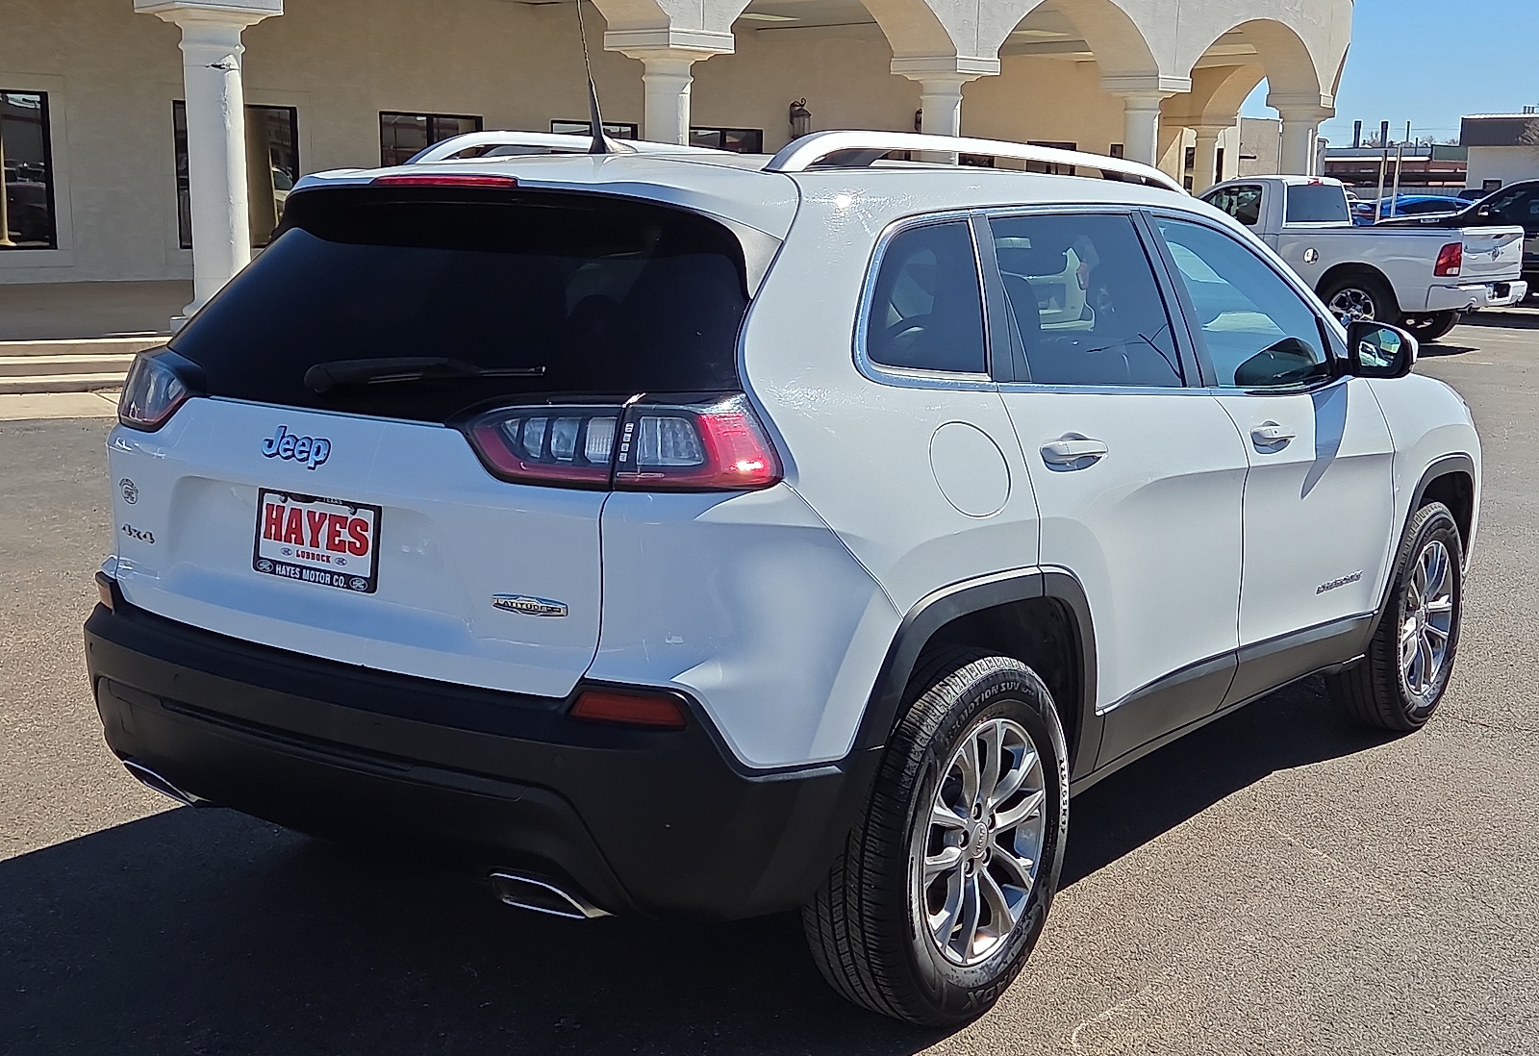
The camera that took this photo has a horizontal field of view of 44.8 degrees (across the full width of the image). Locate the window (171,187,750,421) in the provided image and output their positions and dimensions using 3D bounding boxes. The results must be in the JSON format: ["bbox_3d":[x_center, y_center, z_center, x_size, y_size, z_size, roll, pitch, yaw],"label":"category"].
[{"bbox_3d":[-0.661,-0.378,3.411,1.380,0.466,0.141,8,-24,36],"label":"window"}]

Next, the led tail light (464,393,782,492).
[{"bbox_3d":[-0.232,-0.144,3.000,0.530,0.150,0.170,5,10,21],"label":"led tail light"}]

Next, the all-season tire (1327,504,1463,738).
[{"bbox_3d":[1.932,0.259,5.778,0.230,0.720,0.720,7,11,35],"label":"all-season tire"}]

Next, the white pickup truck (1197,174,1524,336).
[{"bbox_3d":[6.246,-3.259,22.523,2.030,1.910,5.330,-9,13,-44],"label":"white pickup truck"}]

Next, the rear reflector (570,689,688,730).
[{"bbox_3d":[-0.226,0.283,2.953,0.205,0.055,0.035,4,-2,16],"label":"rear reflector"}]

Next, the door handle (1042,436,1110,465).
[{"bbox_3d":[0.590,-0.149,3.618,0.050,0.048,0.235,8,12,36],"label":"door handle"}]

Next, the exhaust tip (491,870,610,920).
[{"bbox_3d":[-0.359,0.604,3.149,0.210,0.066,0.120,7,11,35],"label":"exhaust tip"}]

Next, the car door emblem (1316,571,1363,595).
[{"bbox_3d":[1.527,0.151,5.004,0.010,0.034,0.350,7,11,35],"label":"car door emblem"}]

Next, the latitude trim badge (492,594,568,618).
[{"bbox_3d":[-0.386,0.127,3.005,0.155,0.036,0.010,7,6,28],"label":"latitude trim badge"}]

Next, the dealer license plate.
[{"bbox_3d":[-0.800,0.020,3.293,0.315,0.158,0.015,8,6,36],"label":"dealer license plate"}]

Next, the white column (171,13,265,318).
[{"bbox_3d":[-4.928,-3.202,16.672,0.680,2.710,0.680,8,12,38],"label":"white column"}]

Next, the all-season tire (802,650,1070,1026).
[{"bbox_3d":[0.335,0.583,3.623,0.228,0.710,0.715,8,12,36],"label":"all-season tire"}]

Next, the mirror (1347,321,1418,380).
[{"bbox_3d":[1.575,-0.455,4.804,0.200,0.155,0.140,8,12,36],"label":"mirror"}]

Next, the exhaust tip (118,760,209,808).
[{"bbox_3d":[-1.185,0.505,3.738,0.230,0.065,0.120,8,12,36],"label":"exhaust tip"}]

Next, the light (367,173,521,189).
[{"bbox_3d":[-0.602,-0.640,3.450,0.380,0.028,0.035,7,11,35],"label":"light"}]

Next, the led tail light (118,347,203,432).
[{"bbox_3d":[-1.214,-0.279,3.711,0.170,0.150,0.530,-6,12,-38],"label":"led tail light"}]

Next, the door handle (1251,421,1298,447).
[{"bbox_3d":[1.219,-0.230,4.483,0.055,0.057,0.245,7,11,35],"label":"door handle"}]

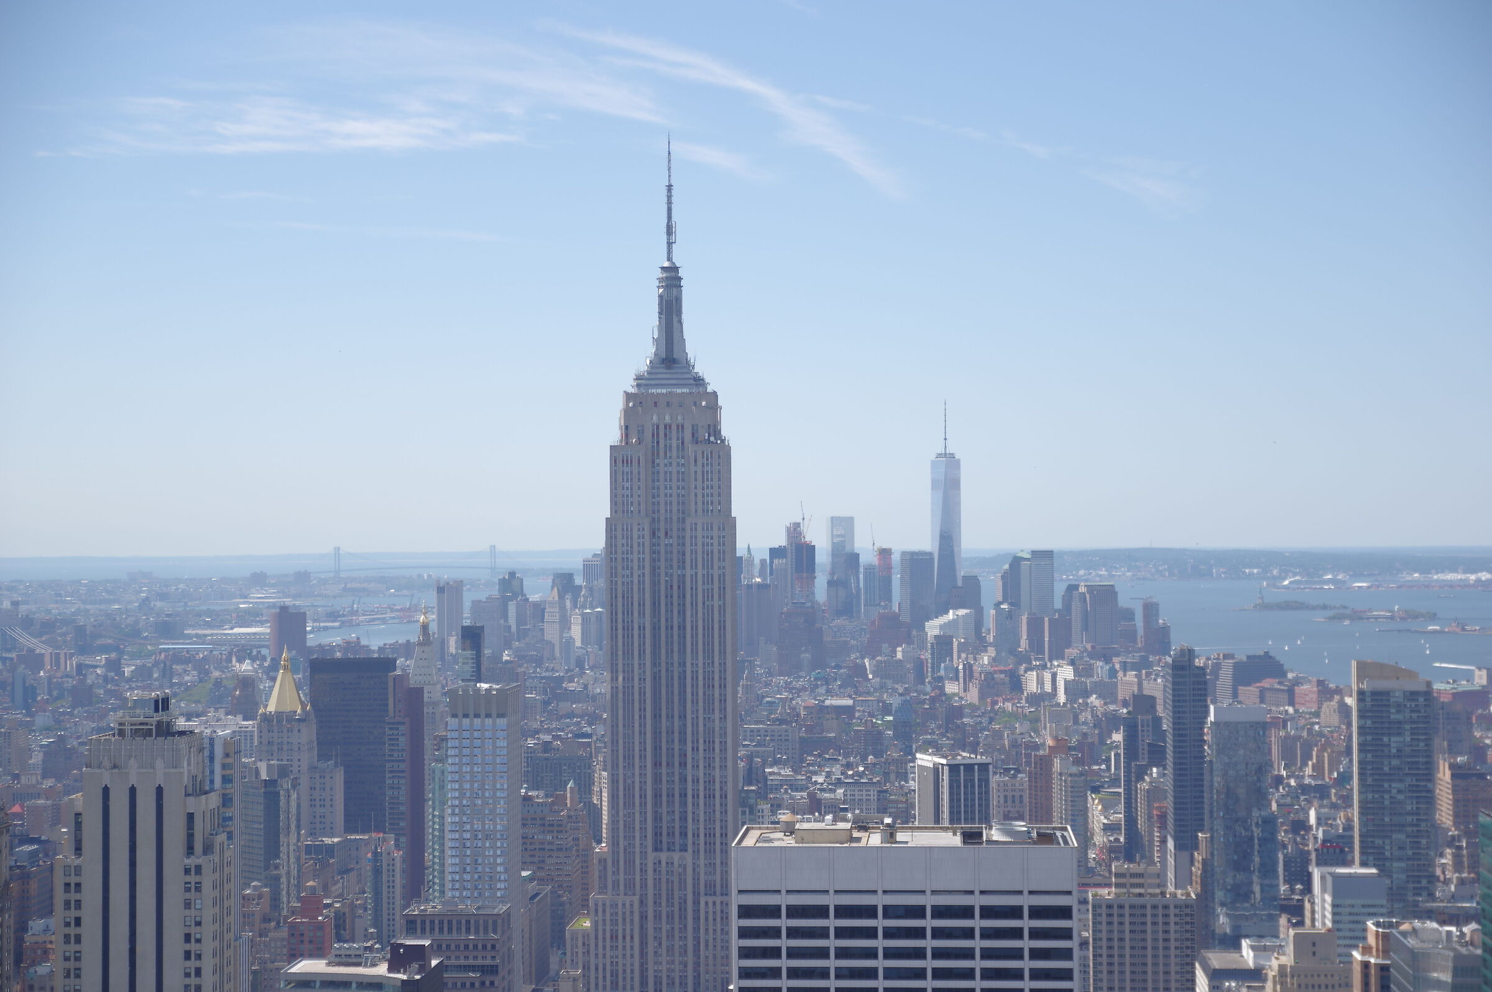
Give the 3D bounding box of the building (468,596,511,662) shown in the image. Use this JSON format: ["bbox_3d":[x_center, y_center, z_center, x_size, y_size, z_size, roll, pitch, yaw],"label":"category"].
[{"bbox_3d":[-491.050,261.890,5300.000,66.000,143.000,50.000,0,-1,4],"label":"building"}]

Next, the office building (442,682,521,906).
[{"bbox_3d":[-102.070,169.600,1065.000,26.000,193.000,34.000,0,-1,4],"label":"office building"}]

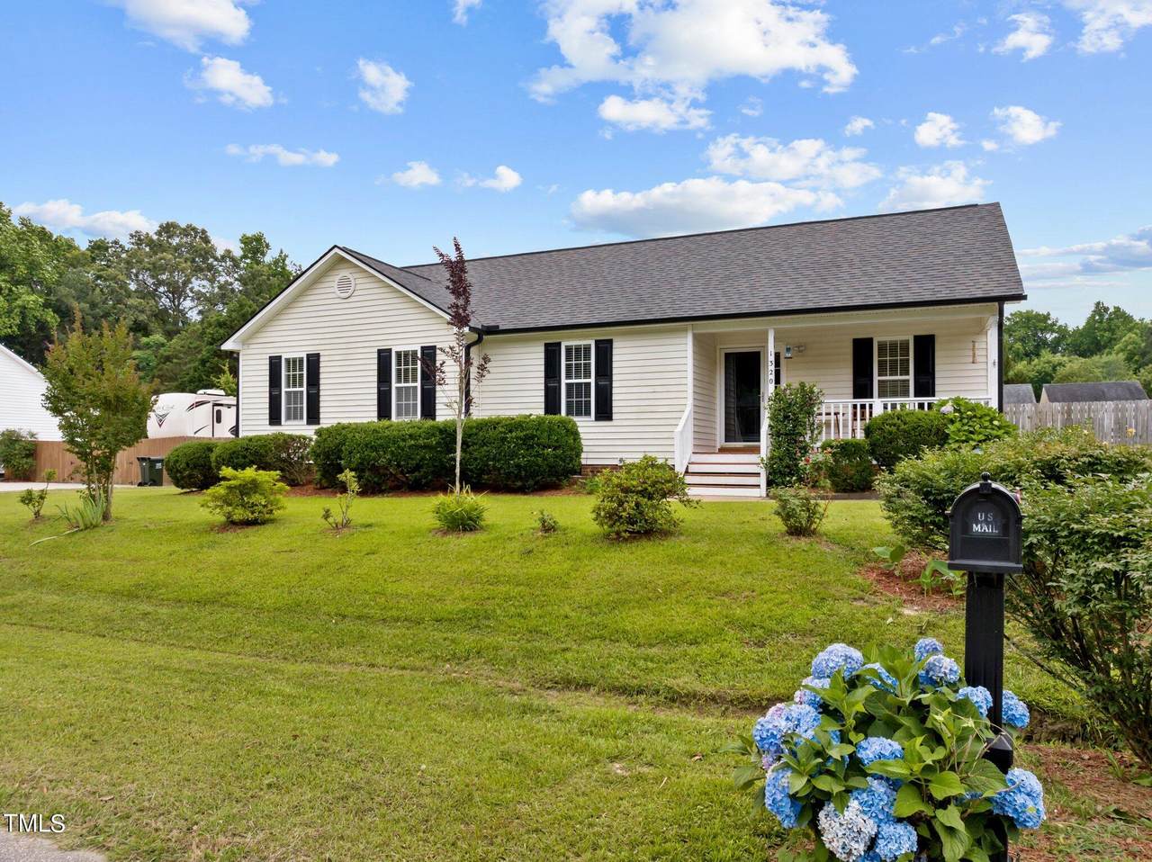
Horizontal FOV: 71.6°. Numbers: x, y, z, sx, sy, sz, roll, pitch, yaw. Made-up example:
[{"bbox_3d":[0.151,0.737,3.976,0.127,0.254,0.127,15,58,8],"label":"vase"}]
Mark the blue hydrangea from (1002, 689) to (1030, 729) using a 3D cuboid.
[{"bbox_3d":[1.519,0.970,2.780,0.140,0.135,0.140,-1,-2,23],"label":"blue hydrangea"}]

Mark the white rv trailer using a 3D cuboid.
[{"bbox_3d":[-14.700,0.360,37.800,2.500,3.900,11.000,-1,-2,23],"label":"white rv trailer"}]

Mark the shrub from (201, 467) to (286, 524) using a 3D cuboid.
[{"bbox_3d":[-5.236,1.030,12.600,1.320,0.940,1.250,0,-1,0],"label":"shrub"}]

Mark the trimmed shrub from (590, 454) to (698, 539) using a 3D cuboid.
[{"bbox_3d":[0.764,0.744,9.100,1.150,0.930,1.100,0,-2,0],"label":"trimmed shrub"}]

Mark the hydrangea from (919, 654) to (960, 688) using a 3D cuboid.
[{"bbox_3d":[1.160,0.766,2.550,0.135,0.115,0.135,-1,-2,23],"label":"hydrangea"}]

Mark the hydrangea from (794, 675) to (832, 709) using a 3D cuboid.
[{"bbox_3d":[0.743,0.819,2.500,0.125,0.115,0.125,0,-1,0],"label":"hydrangea"}]

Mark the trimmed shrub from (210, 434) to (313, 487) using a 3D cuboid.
[{"bbox_3d":[-6.779,0.630,17.200,2.200,1.200,1.300,-1,-2,23],"label":"trimmed shrub"}]

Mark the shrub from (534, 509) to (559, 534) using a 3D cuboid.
[{"bbox_3d":[-0.397,1.202,10.500,0.330,0.330,0.320,0,-1,0],"label":"shrub"}]

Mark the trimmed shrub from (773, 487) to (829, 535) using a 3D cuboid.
[{"bbox_3d":[2.448,0.868,8.700,0.620,0.560,0.600,-1,-2,23],"label":"trimmed shrub"}]

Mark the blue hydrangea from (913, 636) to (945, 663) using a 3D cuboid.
[{"bbox_3d":[1.157,0.722,2.620,0.105,0.095,0.105,0,-1,0],"label":"blue hydrangea"}]

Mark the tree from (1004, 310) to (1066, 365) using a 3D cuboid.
[{"bbox_3d":[40.060,-3.986,70.000,7.000,13.800,7.000,0,-1,0],"label":"tree"}]

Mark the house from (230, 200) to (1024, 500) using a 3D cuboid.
[{"bbox_3d":[1.287,-1.709,19.476,16.000,6.050,9.900,-1,-2,24],"label":"house"}]

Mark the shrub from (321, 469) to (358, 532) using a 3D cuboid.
[{"bbox_3d":[-3.019,0.880,10.200,0.450,0.780,0.420,-1,-2,23],"label":"shrub"}]

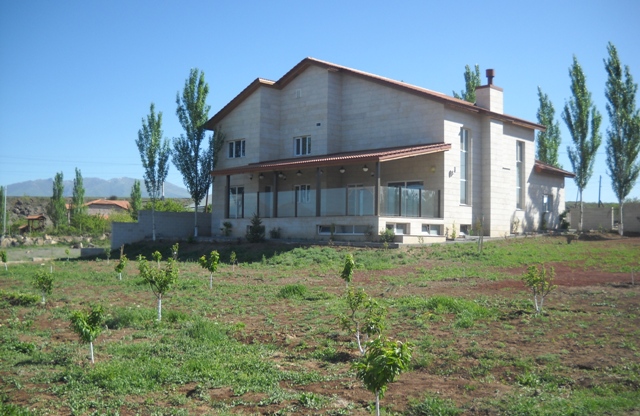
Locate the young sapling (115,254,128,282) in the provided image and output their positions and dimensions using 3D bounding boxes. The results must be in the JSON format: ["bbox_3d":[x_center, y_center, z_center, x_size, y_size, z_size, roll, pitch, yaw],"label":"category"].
[{"bbox_3d":[-6.535,1.960,23.151,0.441,0.854,0.428,1,-3,-16],"label":"young sapling"}]

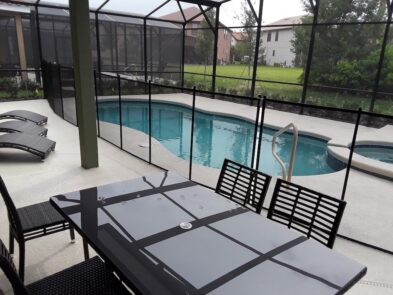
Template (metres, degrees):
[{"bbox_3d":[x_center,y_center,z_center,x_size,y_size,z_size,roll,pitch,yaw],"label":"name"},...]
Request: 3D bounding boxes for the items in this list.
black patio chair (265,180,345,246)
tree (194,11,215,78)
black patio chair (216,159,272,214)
[{"bbox_3d":[0.437,0.700,1.810,0.570,0.865,0.440,-13,22,-42],"label":"black patio chair"},{"bbox_3d":[0.683,-7.059,21.734,1.600,4.800,1.600,2,16,0],"label":"tree"},{"bbox_3d":[0.134,0.591,2.145,0.570,0.865,0.440,-11,21,-38],"label":"black patio chair"}]

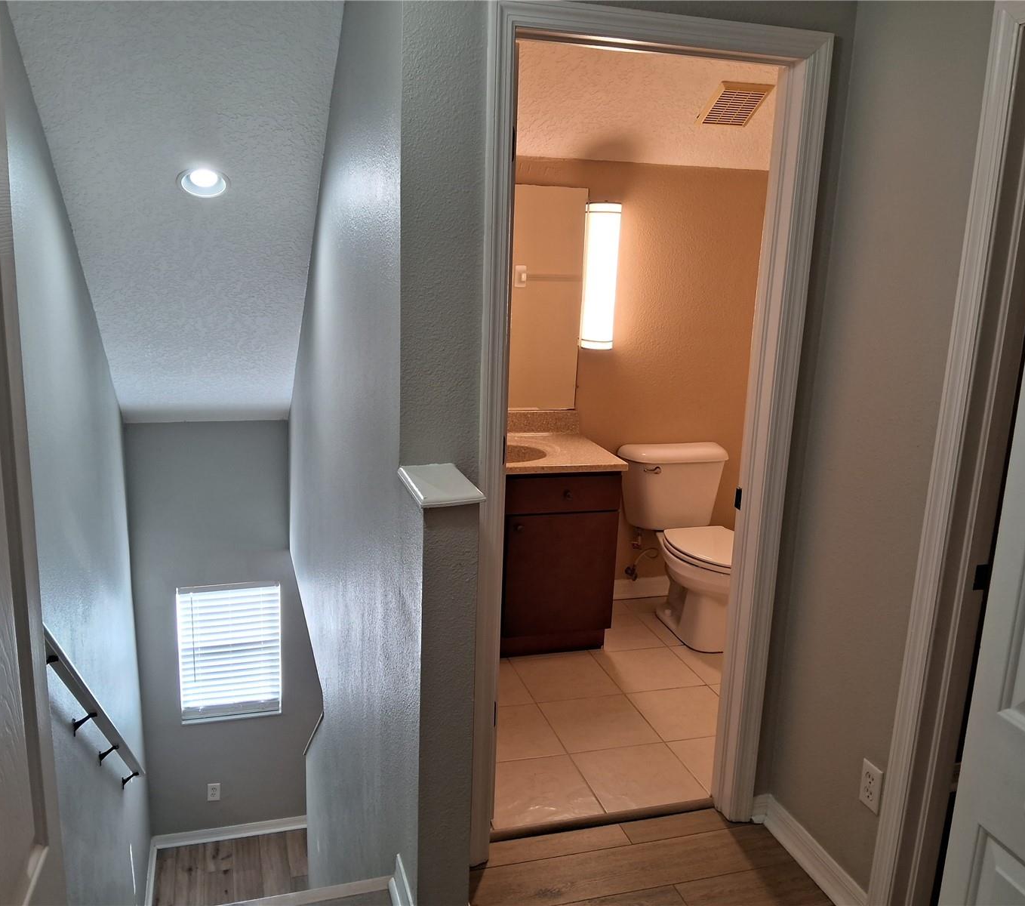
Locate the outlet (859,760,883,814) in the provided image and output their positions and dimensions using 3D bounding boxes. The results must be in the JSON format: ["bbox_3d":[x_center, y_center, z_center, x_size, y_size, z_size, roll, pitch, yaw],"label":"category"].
[{"bbox_3d":[0.865,0.805,2.186,0.010,0.115,0.071,-2,13,-17],"label":"outlet"}]

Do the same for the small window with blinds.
[{"bbox_3d":[-1.731,1.217,5.583,0.595,0.880,0.090,-2,13,-17],"label":"small window with blinds"}]

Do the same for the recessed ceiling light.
[{"bbox_3d":[-1.113,-0.984,3.267,0.185,0.050,0.185,-2,-21,-17],"label":"recessed ceiling light"}]

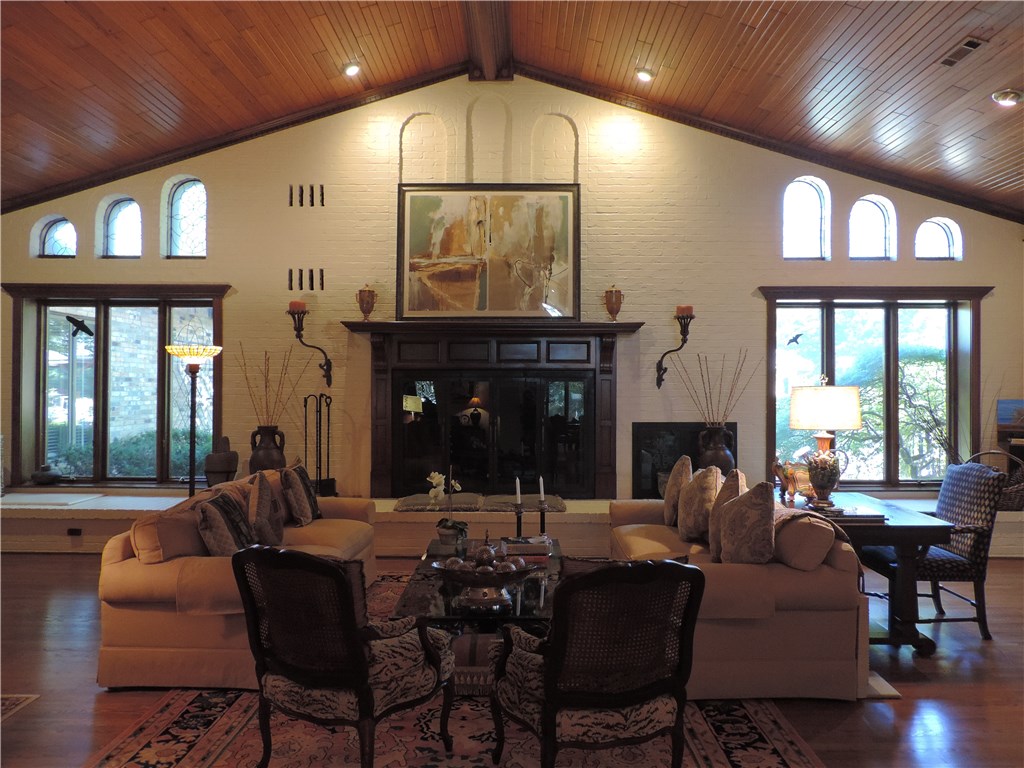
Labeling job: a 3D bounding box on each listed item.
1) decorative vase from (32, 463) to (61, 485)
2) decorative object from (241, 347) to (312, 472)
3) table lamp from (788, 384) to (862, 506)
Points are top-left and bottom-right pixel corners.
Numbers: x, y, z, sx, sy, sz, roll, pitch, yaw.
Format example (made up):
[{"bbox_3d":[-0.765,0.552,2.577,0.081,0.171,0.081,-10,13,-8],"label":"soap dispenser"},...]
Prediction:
[{"bbox_3d":[-4.740,0.922,7.230,0.316,0.224,0.260,0,-1,1],"label":"decorative vase"},{"bbox_3d":[-2.297,0.373,6.880,0.698,1.512,0.500,0,-1,1],"label":"decorative object"},{"bbox_3d":[2.018,0.386,4.570,0.470,0.837,0.450,0,-1,1],"label":"table lamp"}]

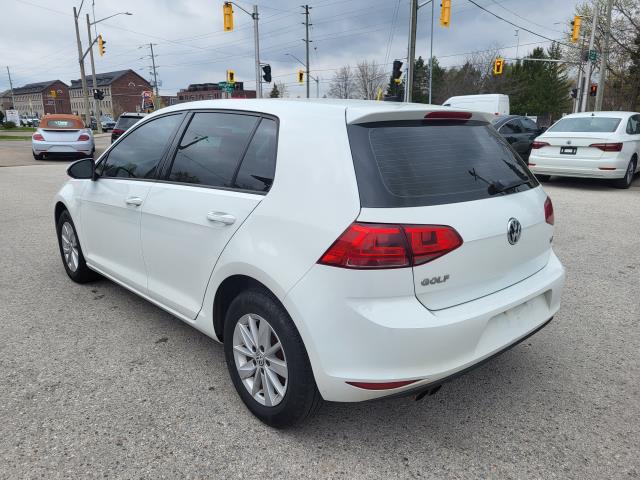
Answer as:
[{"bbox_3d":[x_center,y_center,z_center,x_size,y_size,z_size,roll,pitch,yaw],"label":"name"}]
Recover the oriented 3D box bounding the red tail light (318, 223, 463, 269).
[{"bbox_3d":[0.270,-0.004,1.747,0.490,0.215,0.280,-13,19,-41],"label":"red tail light"}]

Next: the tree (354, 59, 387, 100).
[{"bbox_3d":[8.108,-23.683,78.598,5.700,10.700,5.700,0,14,0],"label":"tree"}]

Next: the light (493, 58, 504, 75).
[{"bbox_3d":[14.845,-14.390,39.800,0.560,1.150,0.400,12,19,40],"label":"light"}]

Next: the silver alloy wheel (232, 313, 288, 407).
[{"bbox_3d":[-0.224,0.524,2.171,0.160,0.415,0.415,-10,17,-42],"label":"silver alloy wheel"}]

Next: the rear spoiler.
[{"bbox_3d":[0.549,-0.577,2.241,1.140,0.100,0.230,-12,19,-42],"label":"rear spoiler"}]

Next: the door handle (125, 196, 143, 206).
[{"bbox_3d":[-1.075,-0.221,2.790,0.060,0.050,0.230,-13,19,-41],"label":"door handle"}]

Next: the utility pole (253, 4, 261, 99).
[{"bbox_3d":[-2.849,-7.491,22.187,0.200,6.170,0.200,14,20,43],"label":"utility pole"}]

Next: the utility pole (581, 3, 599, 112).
[{"bbox_3d":[15.135,-9.301,27.130,0.240,7.340,0.240,7,16,29],"label":"utility pole"}]

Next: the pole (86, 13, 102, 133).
[{"bbox_3d":[-18.280,-13.403,38.912,0.290,9.180,0.290,-6,15,-25],"label":"pole"}]

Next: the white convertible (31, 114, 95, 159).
[{"bbox_3d":[-9.010,-3.714,17.098,1.810,1.473,4.280,-6,16,-22],"label":"white convertible"}]

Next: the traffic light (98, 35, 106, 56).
[{"bbox_3d":[-12.986,-11.583,28.700,0.400,1.130,0.520,-13,19,-40],"label":"traffic light"}]

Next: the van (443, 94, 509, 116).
[{"bbox_3d":[9.328,-8.033,31.608,5.600,2.650,2.000,13,19,41],"label":"van"}]

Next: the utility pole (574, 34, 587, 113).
[{"bbox_3d":[19.487,-11.521,36.132,0.220,7.320,0.220,6,16,28],"label":"utility pole"}]

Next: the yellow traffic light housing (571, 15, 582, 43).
[{"bbox_3d":[12.540,-10.281,23.500,0.520,1.160,0.420,-11,18,-37],"label":"yellow traffic light housing"}]

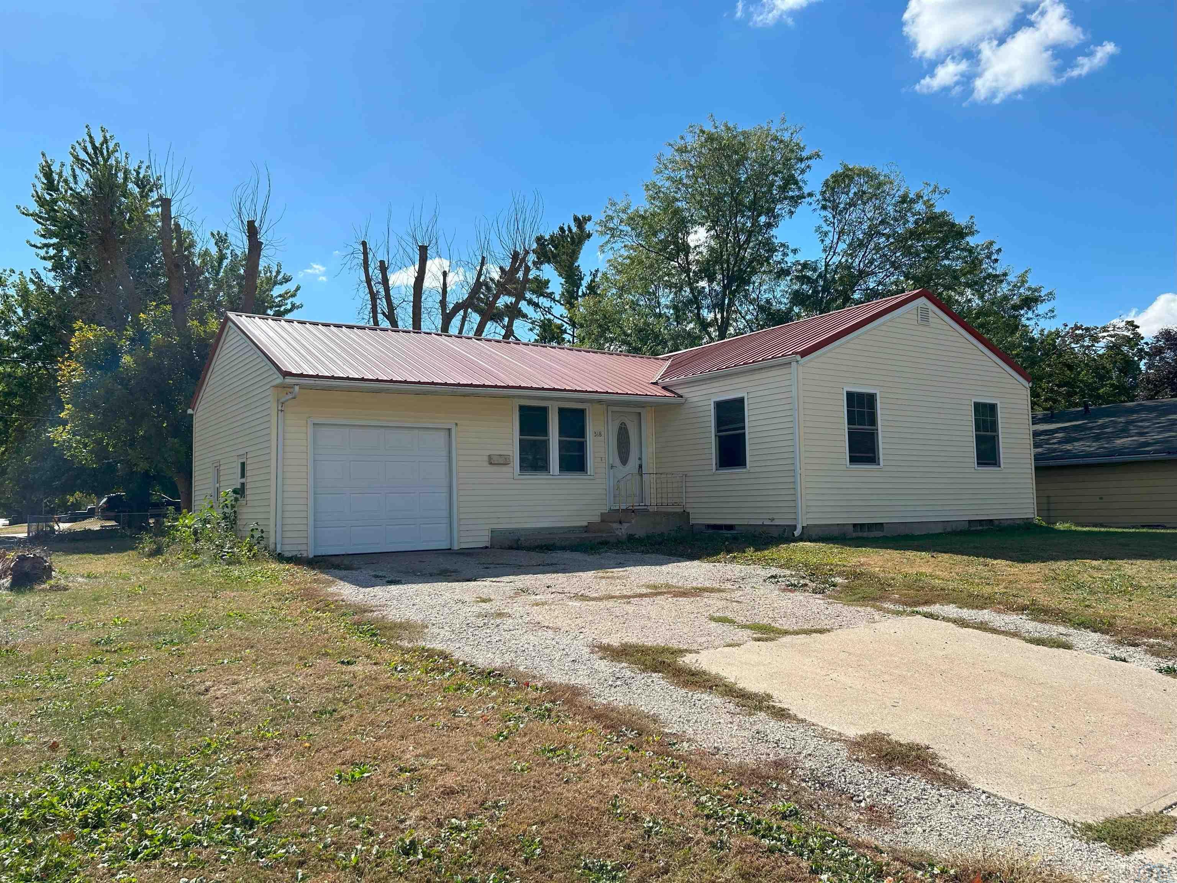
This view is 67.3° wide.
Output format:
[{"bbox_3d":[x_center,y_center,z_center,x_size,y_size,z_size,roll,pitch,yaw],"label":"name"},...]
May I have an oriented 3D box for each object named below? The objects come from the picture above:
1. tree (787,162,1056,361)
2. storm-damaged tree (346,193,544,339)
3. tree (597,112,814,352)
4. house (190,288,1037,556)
[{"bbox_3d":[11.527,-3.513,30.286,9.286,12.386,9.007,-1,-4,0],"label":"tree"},{"bbox_3d":[-4.560,-2.568,28.240,6.293,10.866,6.104,-1,-4,0],"label":"storm-damaged tree"},{"bbox_3d":[4.267,-4.434,31.359,7.915,14.654,7.677,-1,-4,0],"label":"tree"},{"bbox_3d":[0.471,-0.302,18.568,14.698,4.728,10.283,2,-5,-35],"label":"house"}]

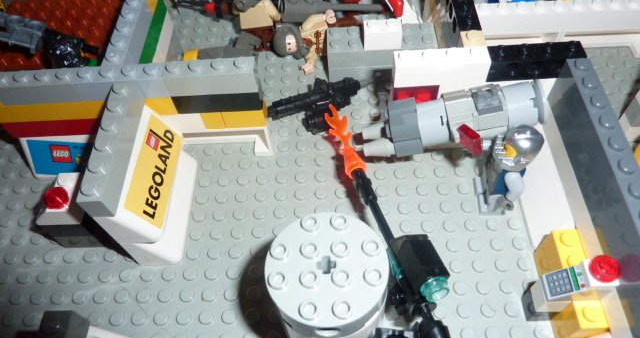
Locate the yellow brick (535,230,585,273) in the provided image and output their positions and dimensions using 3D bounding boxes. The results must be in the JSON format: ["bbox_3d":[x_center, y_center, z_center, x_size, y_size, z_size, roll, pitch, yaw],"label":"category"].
[{"bbox_3d":[0.079,0.031,0.151,0.008,0.020,0.017,-2,56,3],"label":"yellow brick"}]

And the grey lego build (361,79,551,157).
[{"bbox_3d":[0.054,-0.021,0.185,0.079,0.023,0.023,-11,56,-3],"label":"grey lego build"}]

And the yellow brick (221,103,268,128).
[{"bbox_3d":[-0.029,-0.023,0.181,0.016,0.010,0.008,-2,56,3],"label":"yellow brick"}]

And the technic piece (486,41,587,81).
[{"bbox_3d":[0.073,-0.037,0.160,0.032,0.011,0.008,-2,56,3],"label":"technic piece"}]

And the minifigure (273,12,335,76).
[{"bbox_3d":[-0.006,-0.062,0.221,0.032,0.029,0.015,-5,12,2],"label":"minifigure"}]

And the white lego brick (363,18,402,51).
[{"bbox_3d":[0.027,-0.059,0.200,0.016,0.011,0.008,-2,56,3],"label":"white lego brick"}]

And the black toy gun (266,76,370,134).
[{"bbox_3d":[0.001,-0.029,0.206,0.048,0.009,0.027,-17,57,-7],"label":"black toy gun"}]

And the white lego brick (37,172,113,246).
[{"bbox_3d":[-0.092,0.015,0.171,0.016,0.030,0.016,-2,56,3],"label":"white lego brick"}]

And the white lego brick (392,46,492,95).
[{"bbox_3d":[0.042,-0.036,0.161,0.032,0.011,0.008,-2,56,3],"label":"white lego brick"}]

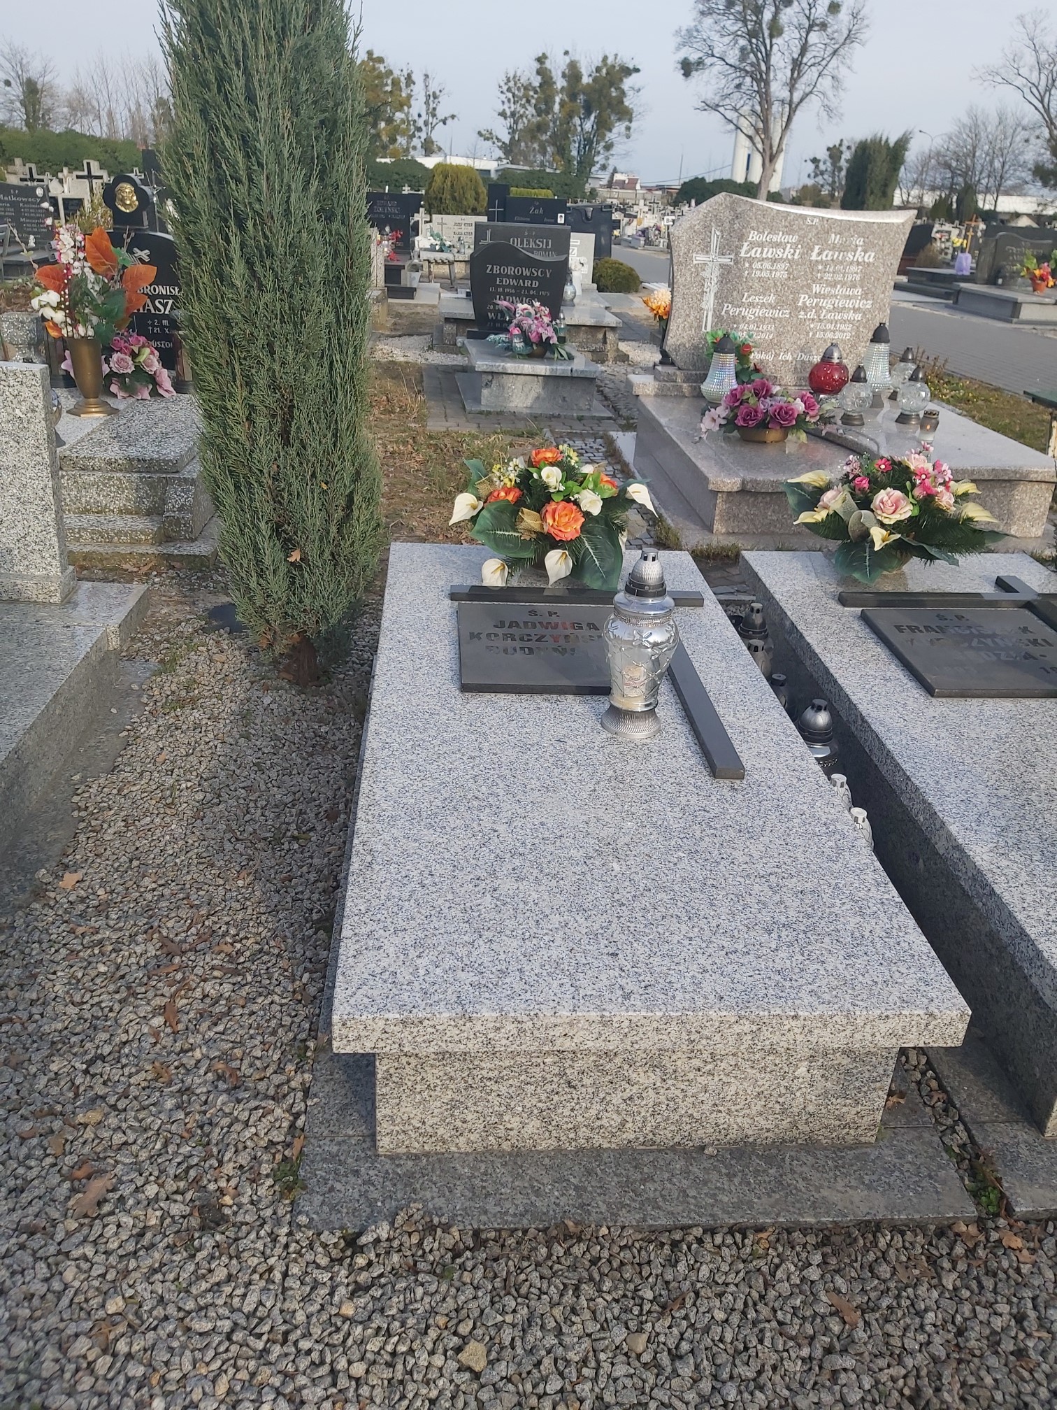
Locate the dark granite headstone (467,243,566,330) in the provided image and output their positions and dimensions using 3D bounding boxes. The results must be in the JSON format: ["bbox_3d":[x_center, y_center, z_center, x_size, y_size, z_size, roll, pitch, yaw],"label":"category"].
[{"bbox_3d":[-0.068,-2.724,6.900,0.630,0.570,0.080,0,27,-6],"label":"dark granite headstone"}]

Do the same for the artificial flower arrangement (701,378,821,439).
[{"bbox_3d":[1.055,-1.336,4.807,0.495,0.252,0.378,0,27,-5],"label":"artificial flower arrangement"}]

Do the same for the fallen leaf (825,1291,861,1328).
[{"bbox_3d":[0.405,0.778,1.362,0.024,0.013,0.048,-10,30,-25],"label":"fallen leaf"}]

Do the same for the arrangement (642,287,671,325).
[{"bbox_3d":[0.703,-2.133,5.657,0.198,0.203,0.189,0,27,-5],"label":"arrangement"}]

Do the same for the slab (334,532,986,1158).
[{"bbox_3d":[0.105,0.129,2.435,0.929,0.371,1.978,1,26,-6],"label":"slab"}]

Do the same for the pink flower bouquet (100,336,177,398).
[{"bbox_3d":[-1.745,-1.498,4.707,0.333,0.247,0.279,0,27,-5],"label":"pink flower bouquet"}]

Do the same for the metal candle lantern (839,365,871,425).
[{"bbox_3d":[1.679,-1.592,5.420,0.161,0.276,0.161,0,26,-8],"label":"metal candle lantern"}]

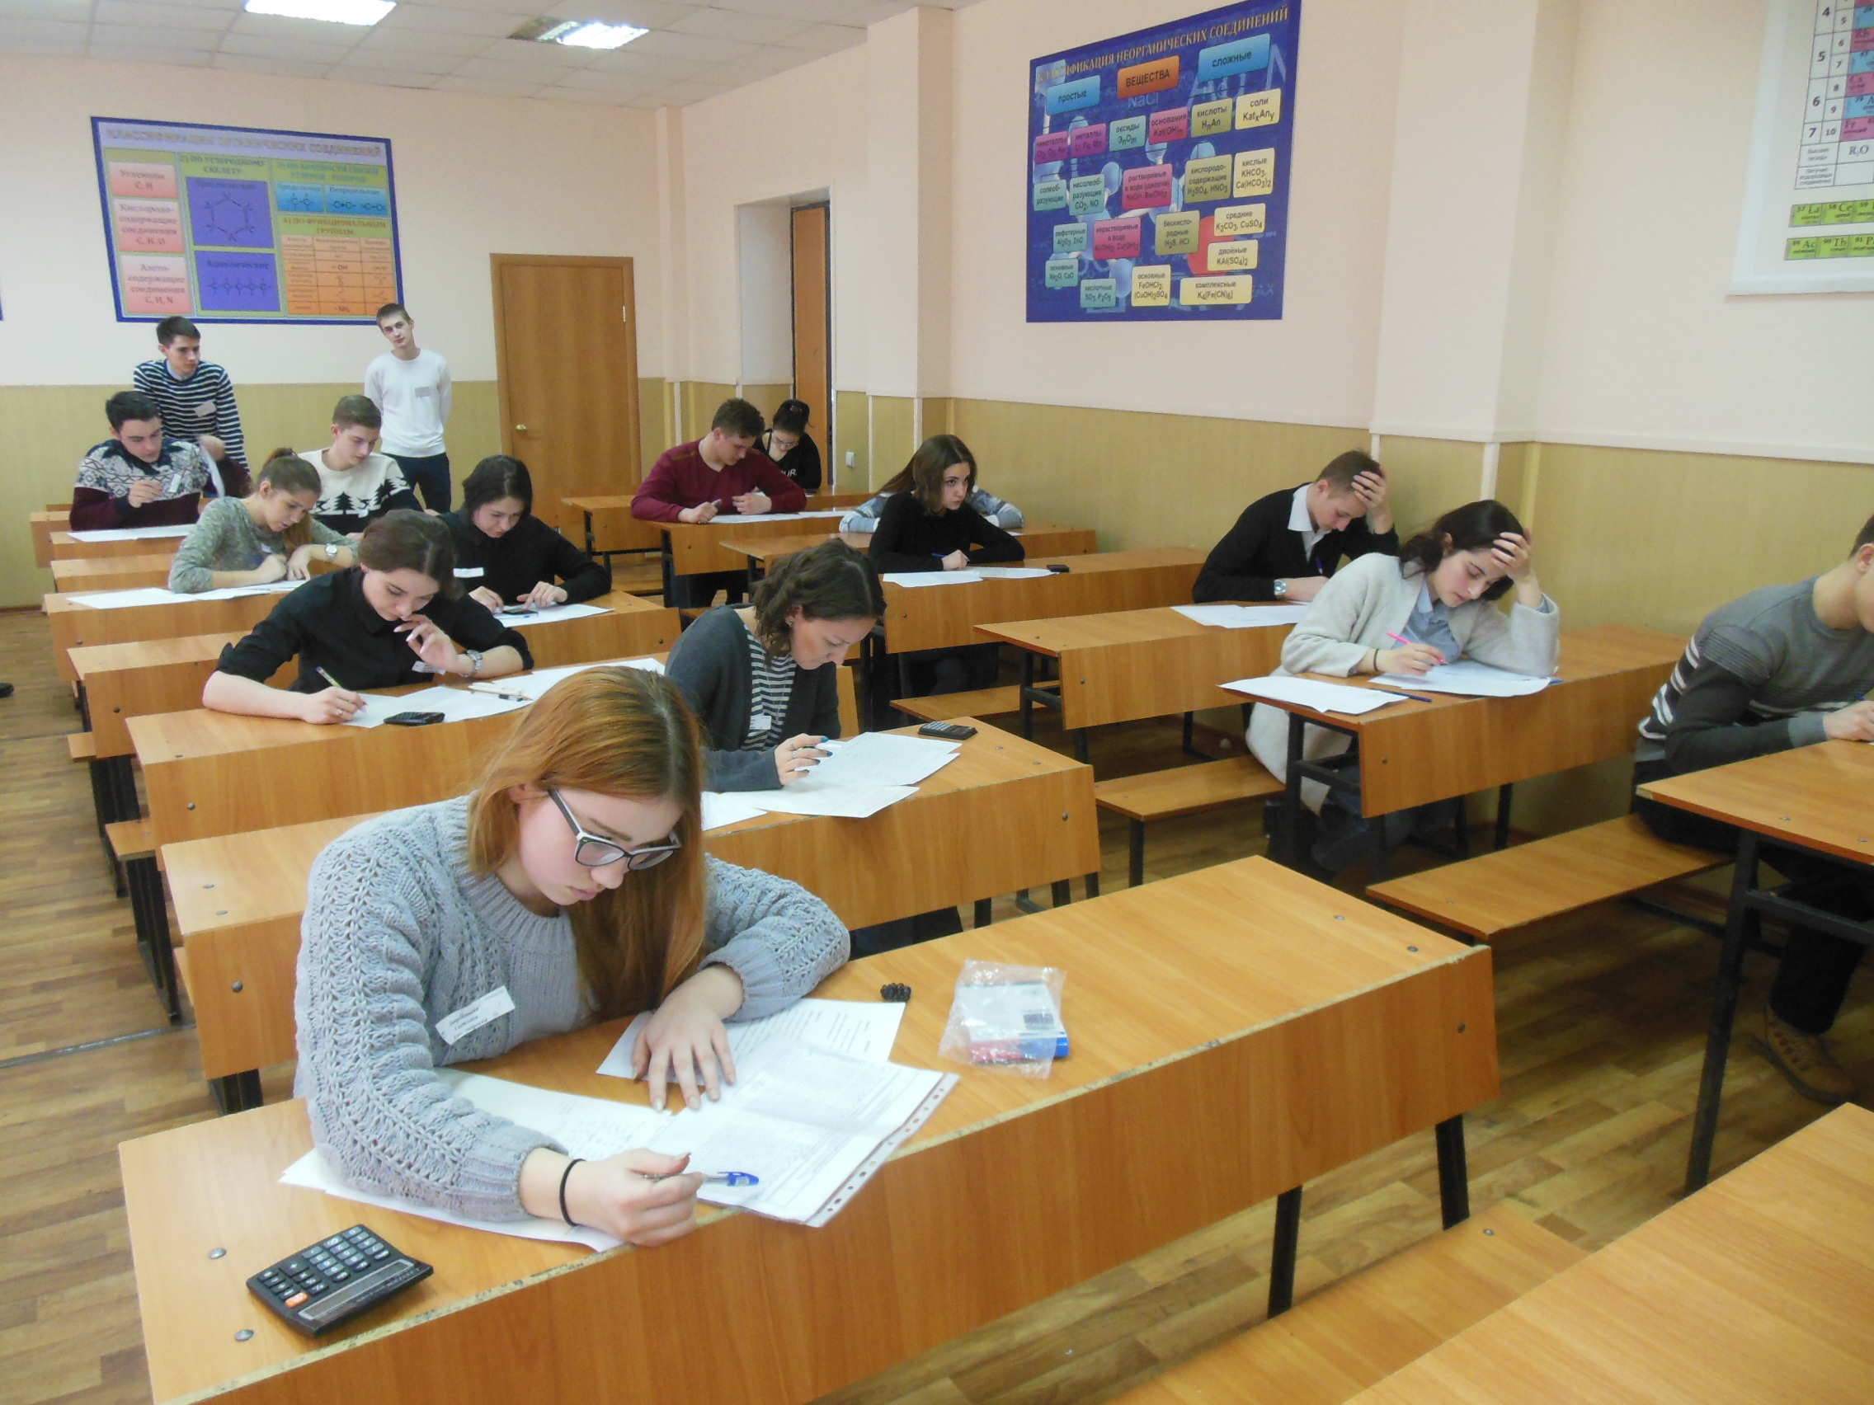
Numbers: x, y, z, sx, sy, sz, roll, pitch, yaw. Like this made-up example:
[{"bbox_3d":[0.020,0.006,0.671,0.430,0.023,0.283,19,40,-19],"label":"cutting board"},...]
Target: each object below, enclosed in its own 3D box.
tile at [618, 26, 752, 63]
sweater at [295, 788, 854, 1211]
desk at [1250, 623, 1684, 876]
[{"bbox_3d":[-1.315,-3.481,7.223,0.600,0.020,0.600,-8,17,-30],"label":"tile"},{"bbox_3d":[-0.400,0.382,1.589,0.660,0.560,0.630,-10,18,-35],"label":"sweater"},{"bbox_3d":[1.457,0.275,3.543,1.535,0.765,0.420,-8,17,-31],"label":"desk"}]

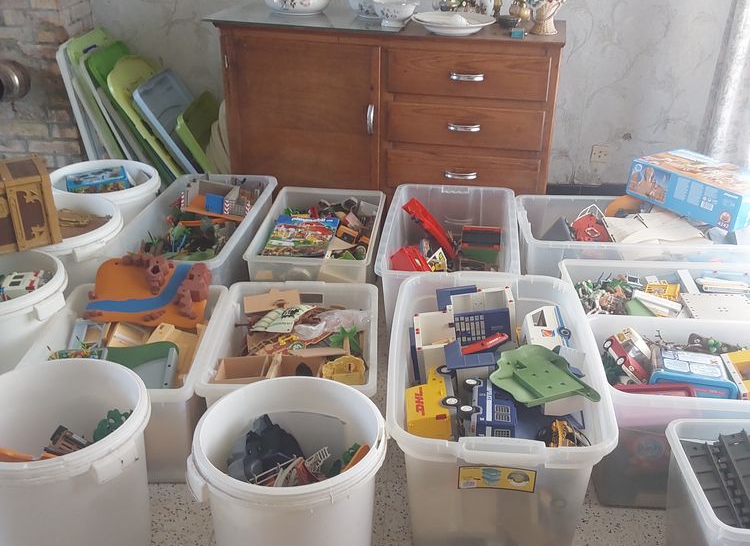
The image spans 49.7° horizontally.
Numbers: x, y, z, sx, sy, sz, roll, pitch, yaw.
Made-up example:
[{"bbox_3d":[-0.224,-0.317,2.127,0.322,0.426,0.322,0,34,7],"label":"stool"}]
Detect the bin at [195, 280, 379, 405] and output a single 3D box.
[{"bbox_3d":[-0.207,0.290,2.182,0.430,0.300,0.545,1,27,1],"label":"bin"}]

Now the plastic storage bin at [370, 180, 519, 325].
[{"bbox_3d":[0.253,-0.004,2.736,0.418,0.340,0.706,4,27,6],"label":"plastic storage bin"}]

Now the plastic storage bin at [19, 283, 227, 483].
[{"bbox_3d":[-0.647,0.291,2.174,0.440,0.300,0.535,0,27,-1],"label":"plastic storage bin"}]

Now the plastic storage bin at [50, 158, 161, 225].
[{"bbox_3d":[-0.970,-0.177,3.004,0.388,0.376,0.388,1,27,0],"label":"plastic storage bin"}]

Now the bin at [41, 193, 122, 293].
[{"bbox_3d":[-1.029,-0.005,2.669,0.394,0.376,0.394,2,27,3],"label":"bin"}]

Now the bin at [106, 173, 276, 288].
[{"bbox_3d":[-0.611,-0.044,2.794,0.390,0.340,0.760,5,28,8],"label":"bin"}]

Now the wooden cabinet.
[{"bbox_3d":[0.063,-0.604,3.358,1.340,0.840,0.455,6,27,11],"label":"wooden cabinet"}]

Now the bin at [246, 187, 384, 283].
[{"bbox_3d":[-0.187,-0.037,2.832,0.388,0.300,0.610,3,27,5],"label":"bin"}]

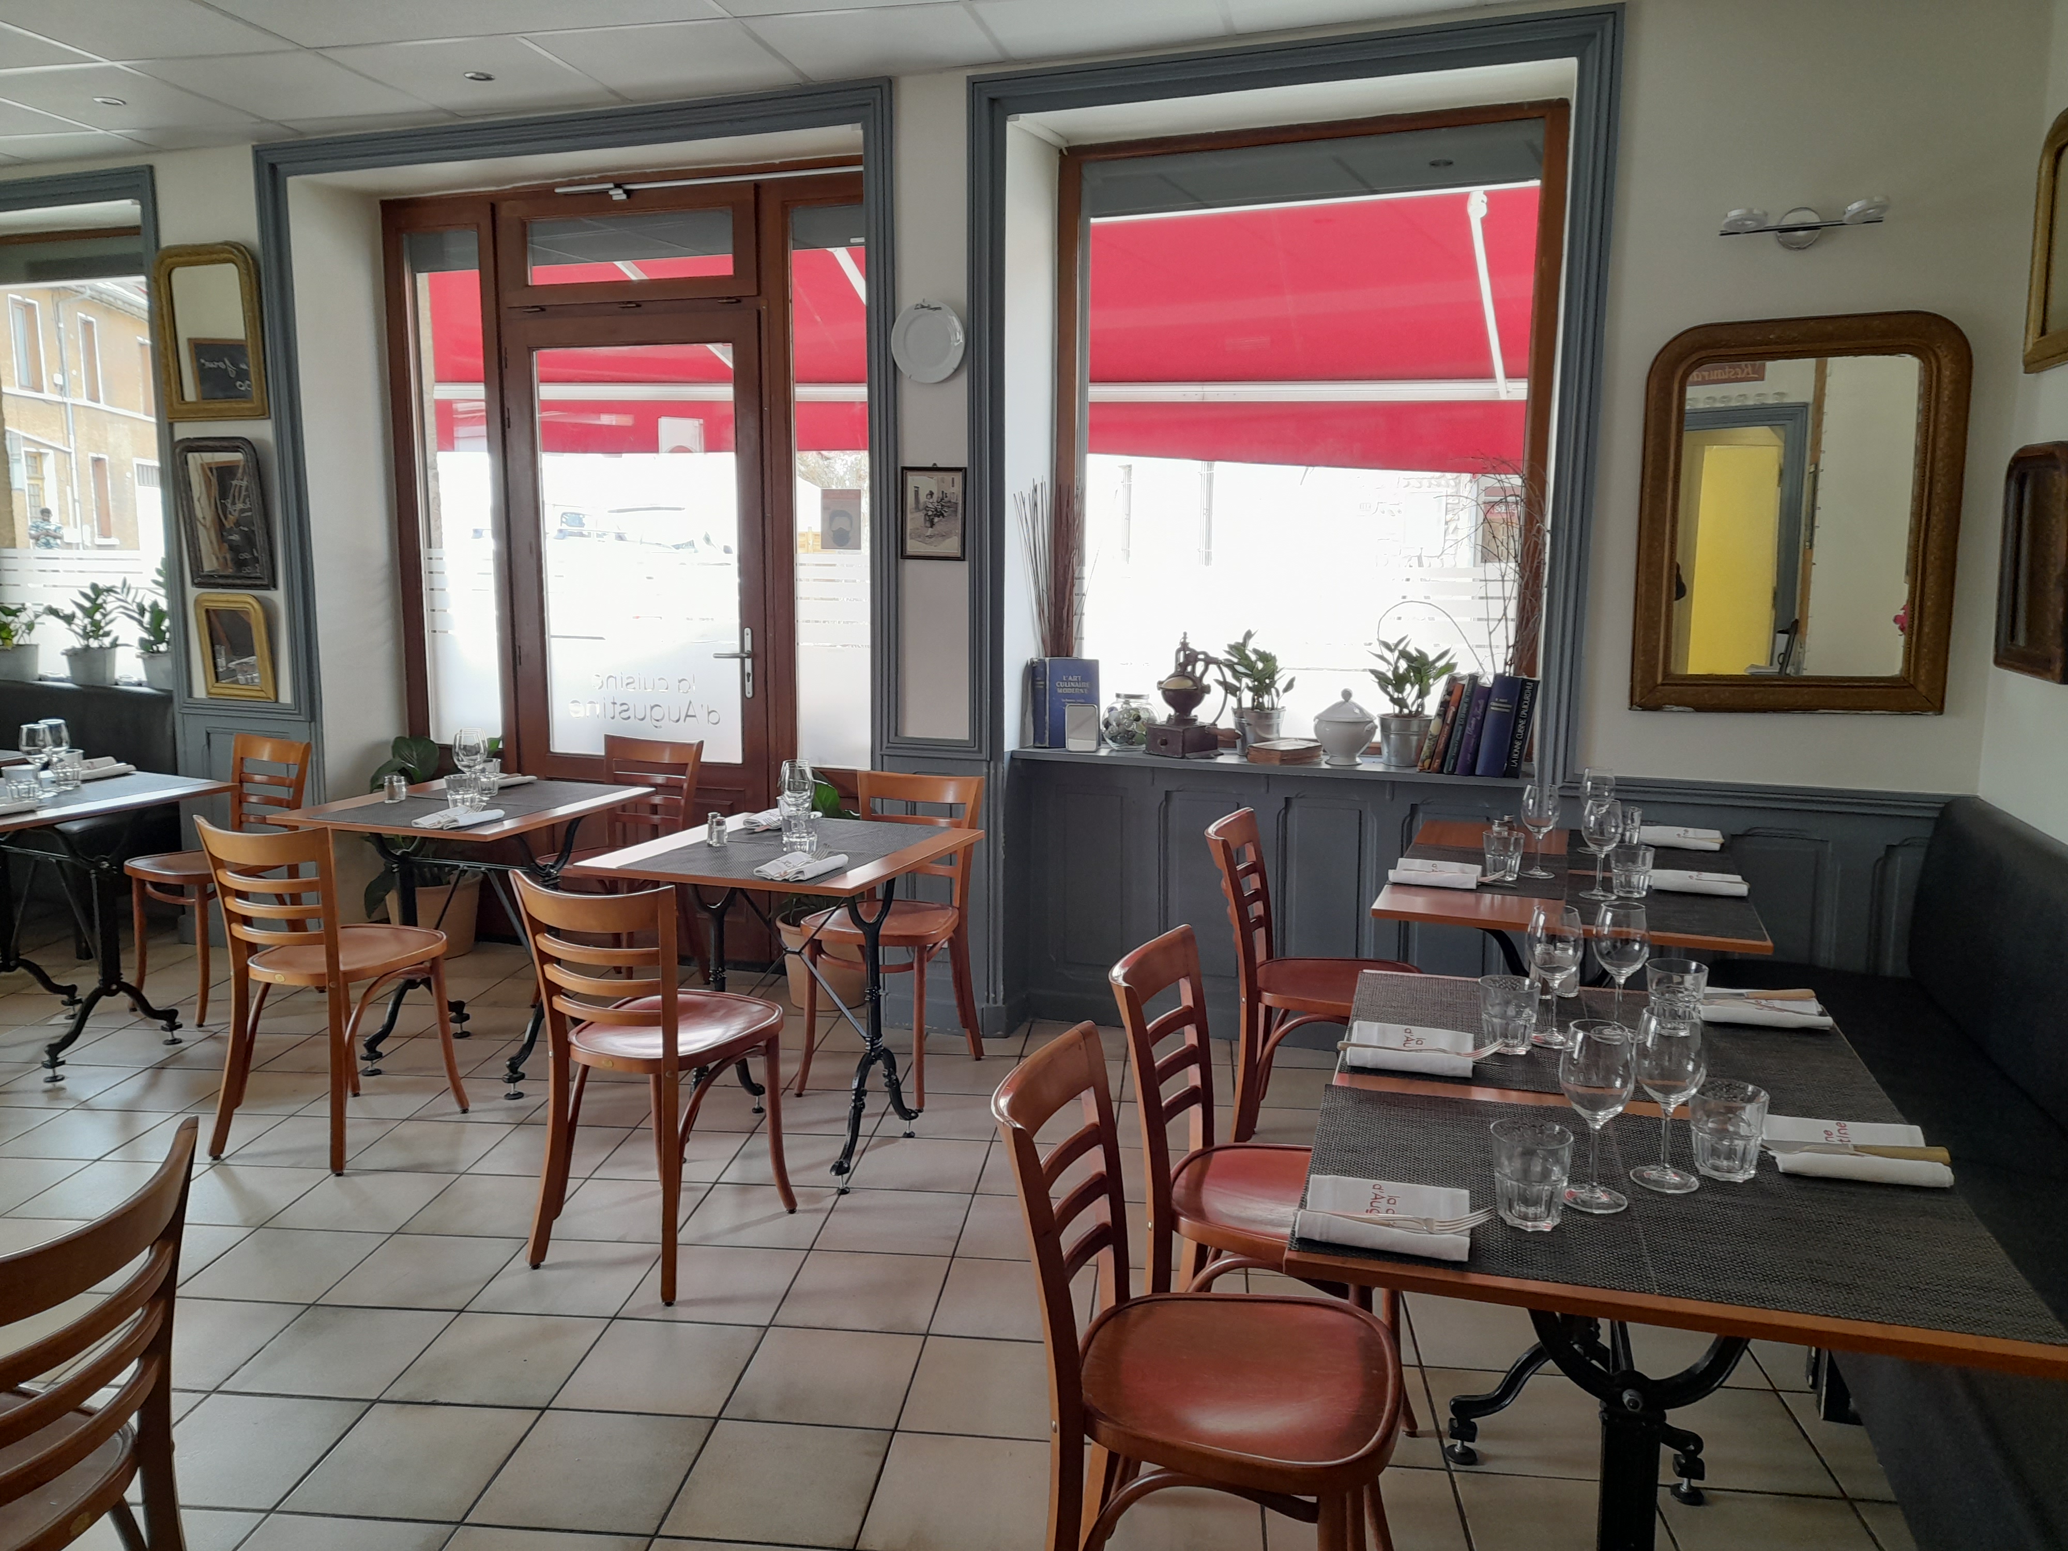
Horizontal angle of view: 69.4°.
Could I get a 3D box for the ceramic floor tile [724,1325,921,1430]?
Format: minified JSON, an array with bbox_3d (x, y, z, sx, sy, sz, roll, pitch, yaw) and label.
[{"bbox_3d":[-0.370,1.090,2.695,0.302,0.010,0.302,1,9,6],"label":"ceramic floor tile"}]

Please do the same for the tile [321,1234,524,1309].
[{"bbox_3d":[-1.245,1.020,3.067,0.300,0.010,0.300,1,9,6],"label":"tile"}]

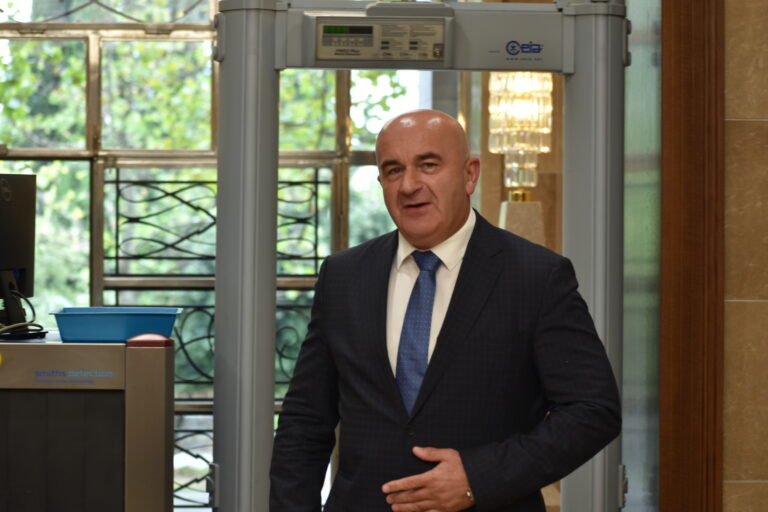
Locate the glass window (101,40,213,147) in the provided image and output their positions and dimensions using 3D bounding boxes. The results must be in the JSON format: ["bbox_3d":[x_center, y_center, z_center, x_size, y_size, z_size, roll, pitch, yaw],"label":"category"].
[{"bbox_3d":[-0.864,-0.609,11.500,0.425,0.420,0.040,0,1,0],"label":"glass window"}]

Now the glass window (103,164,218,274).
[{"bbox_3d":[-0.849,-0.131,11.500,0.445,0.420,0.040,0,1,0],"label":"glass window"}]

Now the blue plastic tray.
[{"bbox_3d":[-0.622,0.164,7.100,0.300,0.070,0.400,0,1,-2],"label":"blue plastic tray"}]

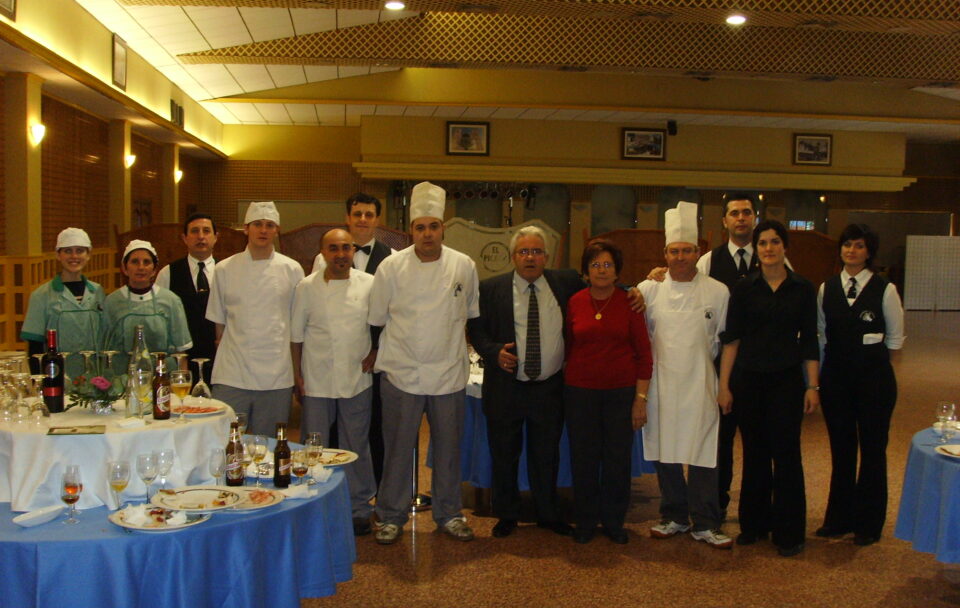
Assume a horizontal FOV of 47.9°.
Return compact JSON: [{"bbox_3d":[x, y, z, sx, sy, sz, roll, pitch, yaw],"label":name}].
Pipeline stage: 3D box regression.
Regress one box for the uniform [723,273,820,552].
[{"bbox_3d":[1.553,0.546,5.820,0.500,1.452,0.330,2,4,11],"label":"uniform"}]

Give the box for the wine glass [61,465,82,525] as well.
[{"bbox_3d":[-1.284,0.606,3.395,0.066,0.160,0.066,0,4,-21],"label":"wine glass"}]

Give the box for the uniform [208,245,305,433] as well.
[{"bbox_3d":[-1.225,0.434,5.865,0.530,1.470,0.320,1,4,-10],"label":"uniform"}]

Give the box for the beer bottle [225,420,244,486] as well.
[{"bbox_3d":[-0.827,0.505,3.645,0.061,0.216,0.061,0,5,-10],"label":"beer bottle"}]

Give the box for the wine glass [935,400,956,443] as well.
[{"bbox_3d":[2.002,0.510,4.652,0.076,0.170,0.076,3,5,20],"label":"wine glass"}]

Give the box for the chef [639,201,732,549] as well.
[{"bbox_3d":[1.113,0.365,5.874,0.500,1.815,0.360,2,4,9],"label":"chef"}]

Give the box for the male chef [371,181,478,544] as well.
[{"bbox_3d":[-0.293,0.301,5.793,0.590,1.900,0.370,1,4,-2],"label":"male chef"}]

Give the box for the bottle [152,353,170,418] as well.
[{"bbox_3d":[-1.122,0.289,3.817,0.061,0.228,0.061,1,4,0],"label":"bottle"}]

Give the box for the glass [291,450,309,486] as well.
[{"bbox_3d":[-0.637,0.583,3.845,0.060,0.122,0.060,1,4,0],"label":"glass"}]

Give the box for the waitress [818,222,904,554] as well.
[{"bbox_3d":[2.003,0.416,5.694,0.470,1.673,0.310,3,5,26],"label":"waitress"}]

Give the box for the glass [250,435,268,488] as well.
[{"bbox_3d":[-0.745,0.528,3.646,0.058,0.173,0.058,0,5,-10],"label":"glass"}]

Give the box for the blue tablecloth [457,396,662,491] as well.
[{"bbox_3d":[0.408,0.762,6.949,1.420,0.570,1.420,1,4,-7],"label":"blue tablecloth"}]

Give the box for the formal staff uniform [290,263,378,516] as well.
[{"bbox_3d":[-0.785,0.483,5.890,0.480,1.345,0.300,1,4,-5],"label":"formal staff uniform"}]

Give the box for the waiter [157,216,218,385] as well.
[{"bbox_3d":[-1.629,0.330,6.300,0.520,1.720,0.330,0,4,-12],"label":"waiter"}]

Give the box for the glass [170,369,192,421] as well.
[{"bbox_3d":[-1.038,0.323,3.772,0.074,0.172,0.074,1,4,0],"label":"glass"}]

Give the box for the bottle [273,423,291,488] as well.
[{"bbox_3d":[-0.695,0.533,3.821,0.061,0.224,0.061,1,4,0],"label":"bottle"}]

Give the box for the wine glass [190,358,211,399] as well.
[{"bbox_3d":[-1.078,0.285,4.171,0.076,0.153,0.076,0,5,-15],"label":"wine glass"}]

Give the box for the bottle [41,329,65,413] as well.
[{"bbox_3d":[-1.539,0.239,3.898,0.076,0.297,0.076,1,4,0],"label":"bottle"}]

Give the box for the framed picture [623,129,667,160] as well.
[{"bbox_3d":[3.417,-3.309,22.511,0.910,0.640,0.050,1,4,-7],"label":"framed picture"}]

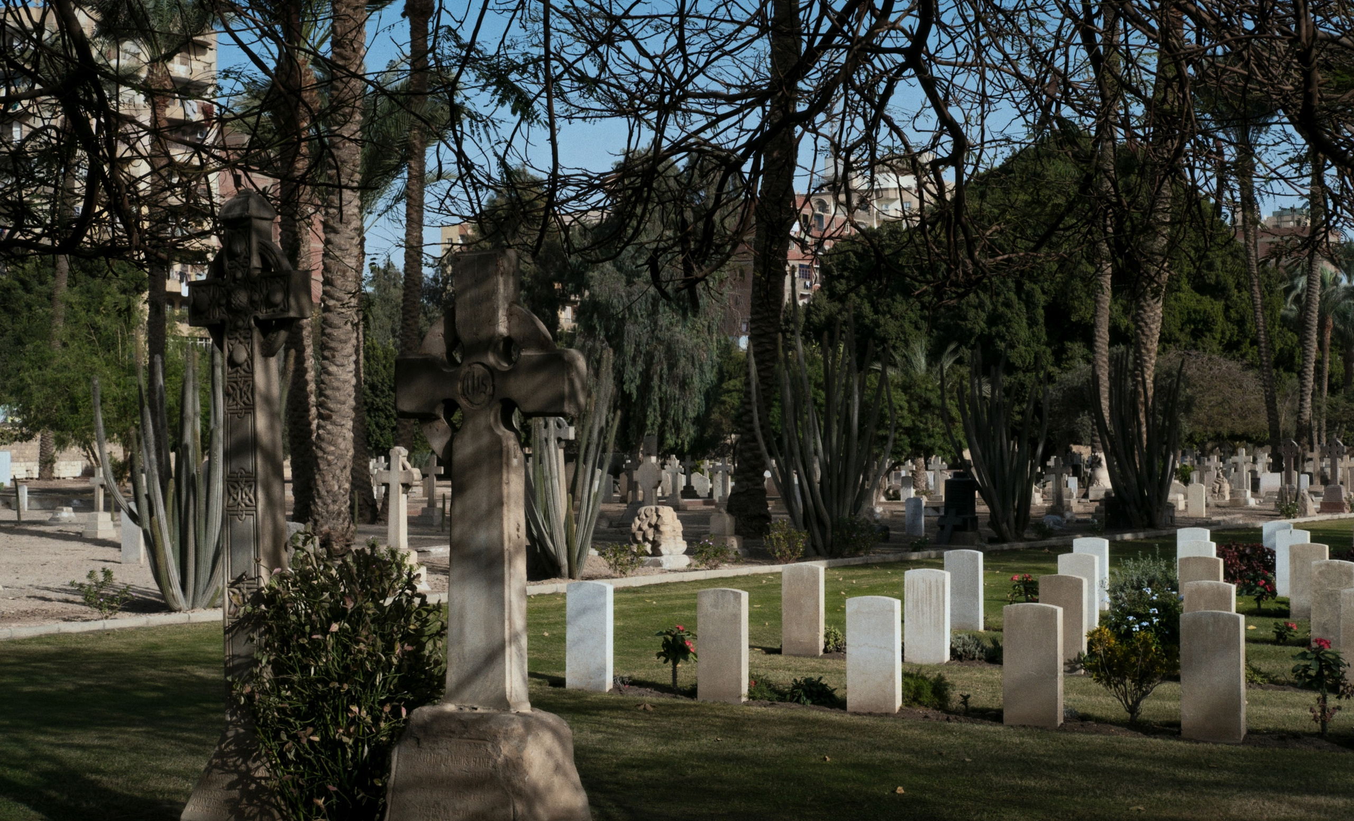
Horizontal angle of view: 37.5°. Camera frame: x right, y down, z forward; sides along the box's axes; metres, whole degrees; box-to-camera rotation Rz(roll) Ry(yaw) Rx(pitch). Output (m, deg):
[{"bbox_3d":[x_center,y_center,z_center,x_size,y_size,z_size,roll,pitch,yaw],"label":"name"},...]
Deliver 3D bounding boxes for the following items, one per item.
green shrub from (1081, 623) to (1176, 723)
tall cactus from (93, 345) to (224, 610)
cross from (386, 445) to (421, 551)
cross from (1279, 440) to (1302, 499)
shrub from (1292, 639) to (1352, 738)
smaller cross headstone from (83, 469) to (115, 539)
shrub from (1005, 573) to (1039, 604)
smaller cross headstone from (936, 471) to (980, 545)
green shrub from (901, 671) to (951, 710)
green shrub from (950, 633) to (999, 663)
[{"bbox_3d":[2.935,1.710,12.950,0.610,0.635,0.560,0,-1,13],"label":"green shrub"},{"bbox_3d":[-4.972,0.665,20.300,1.930,2.680,1.600,0,-1,-14],"label":"tall cactus"},{"bbox_3d":[-3.232,1.022,23.200,0.570,1.220,0.170,-1,-1,34],"label":"cross"},{"bbox_3d":[15.531,1.609,50.500,0.600,1.760,0.420,-1,-1,34],"label":"cross"},{"bbox_3d":[4.182,1.789,12.956,0.390,0.640,0.380,0,-1,15],"label":"shrub"},{"bbox_3d":[-9.997,1.603,34.500,0.430,1.220,0.400,-1,-1,34],"label":"smaller cross headstone"},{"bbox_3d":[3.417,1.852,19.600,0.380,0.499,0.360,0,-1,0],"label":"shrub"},{"bbox_3d":[5.110,1.762,36.212,0.640,1.320,0.420,-1,-1,37],"label":"smaller cross headstone"},{"bbox_3d":[1.756,1.995,14.203,0.410,0.270,0.380,0,-1,0],"label":"green shrub"},{"bbox_3d":[2.562,2.044,17.150,0.420,0.264,0.360,0,-1,0],"label":"green shrub"}]

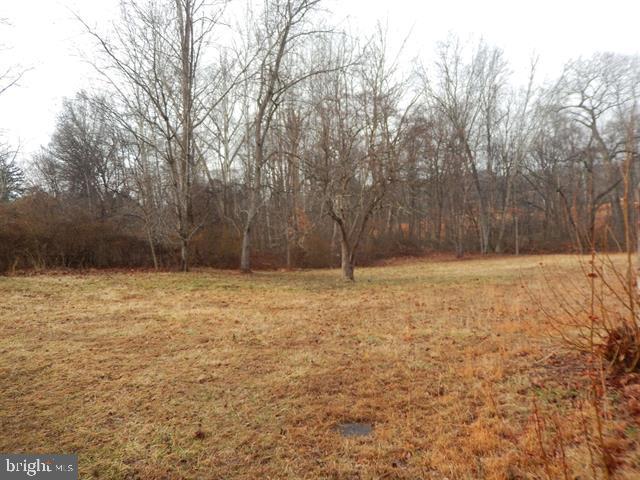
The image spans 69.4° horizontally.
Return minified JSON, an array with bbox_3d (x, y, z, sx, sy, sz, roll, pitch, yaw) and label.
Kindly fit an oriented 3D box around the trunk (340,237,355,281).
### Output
[{"bbox_3d":[1.059,0.712,17.800,0.523,1.695,0.460,0,0,0],"label":"trunk"}]

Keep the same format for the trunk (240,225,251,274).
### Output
[{"bbox_3d":[-3.594,0.410,22.300,0.468,2.316,0.440,0,0,0],"label":"trunk"}]

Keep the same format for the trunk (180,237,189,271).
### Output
[{"bbox_3d":[-6.538,0.700,22.300,0.374,1.737,0.360,0,0,0],"label":"trunk"}]

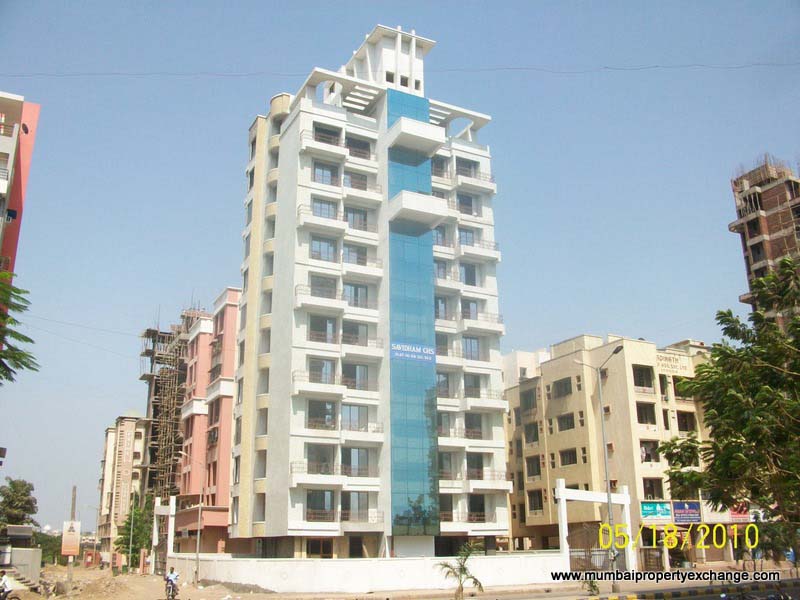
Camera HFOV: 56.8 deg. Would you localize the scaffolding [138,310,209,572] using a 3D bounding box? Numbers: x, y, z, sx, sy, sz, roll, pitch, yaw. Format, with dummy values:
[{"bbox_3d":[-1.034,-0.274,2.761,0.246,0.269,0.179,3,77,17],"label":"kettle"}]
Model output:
[{"bbox_3d":[-30.274,17.775,96.951,8.300,32.000,7.500,8,-20,-26],"label":"scaffolding"}]

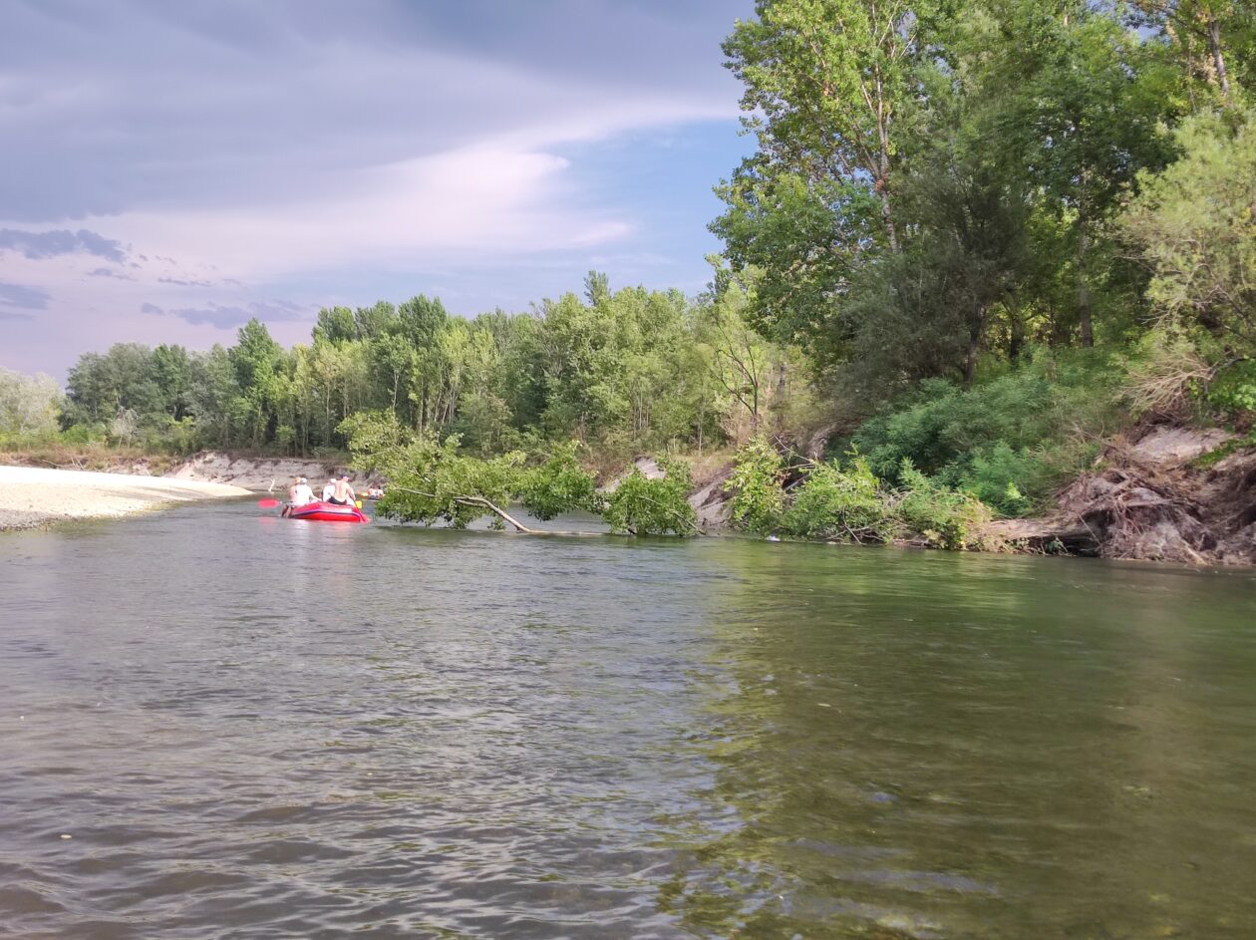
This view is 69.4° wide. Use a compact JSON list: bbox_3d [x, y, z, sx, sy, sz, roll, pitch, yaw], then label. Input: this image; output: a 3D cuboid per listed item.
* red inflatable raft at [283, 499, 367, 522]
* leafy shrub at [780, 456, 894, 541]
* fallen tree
[{"bbox_3d":[-9.049,1.210,27.200,1.600,0.600,3.100,2,-1,-31],"label":"red inflatable raft"},{"bbox_3d":[4.975,0.679,21.800,2.500,1.950,2.200,1,-1,0],"label":"leafy shrub"},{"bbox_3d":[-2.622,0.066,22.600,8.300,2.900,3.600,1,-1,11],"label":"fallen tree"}]

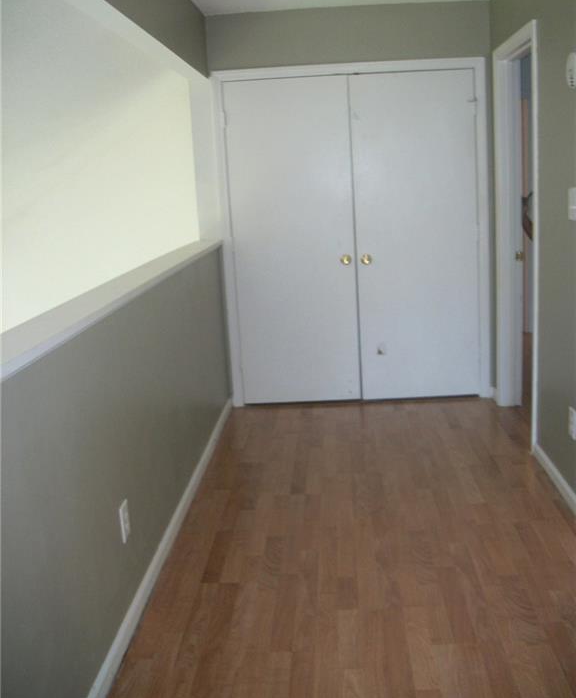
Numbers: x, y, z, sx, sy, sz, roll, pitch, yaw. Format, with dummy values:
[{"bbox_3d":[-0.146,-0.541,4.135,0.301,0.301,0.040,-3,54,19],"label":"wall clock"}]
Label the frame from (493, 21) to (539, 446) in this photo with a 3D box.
[{"bbox_3d":[1.280,-0.577,3.869,0.125,2.102,0.900,-3,13,4],"label":"frame"}]

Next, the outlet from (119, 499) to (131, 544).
[{"bbox_3d":[-0.546,0.583,2.399,0.012,0.118,0.072,-3,13,4],"label":"outlet"}]

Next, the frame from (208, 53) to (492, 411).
[{"bbox_3d":[0.435,-0.678,4.529,1.655,2.102,0.110,-3,13,4],"label":"frame"}]

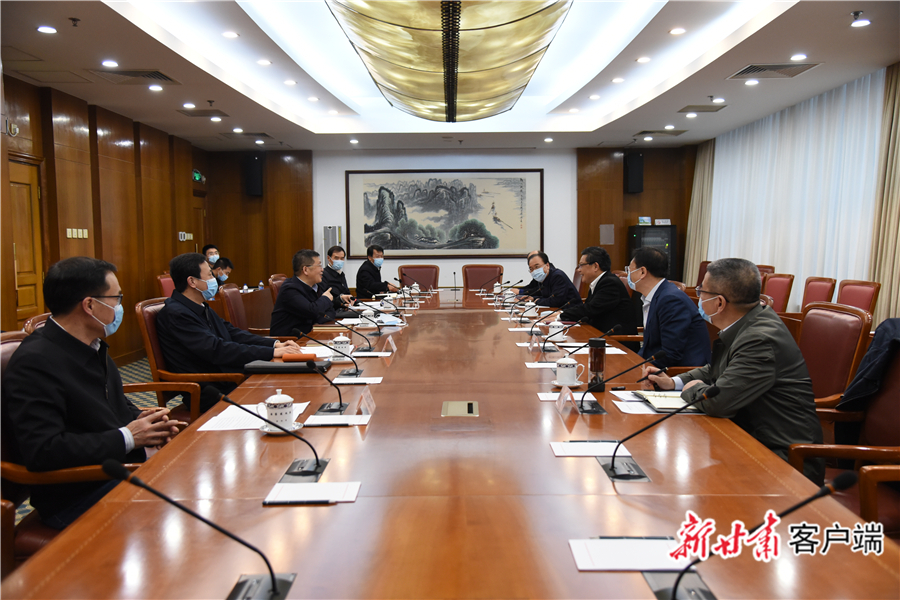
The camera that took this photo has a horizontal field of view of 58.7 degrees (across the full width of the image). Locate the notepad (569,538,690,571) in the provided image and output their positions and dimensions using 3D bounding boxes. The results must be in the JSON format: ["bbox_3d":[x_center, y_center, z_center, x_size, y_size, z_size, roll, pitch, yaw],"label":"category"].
[{"bbox_3d":[0.339,0.476,1.511,0.213,0.012,0.151,0,4,0],"label":"notepad"}]

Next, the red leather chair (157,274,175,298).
[{"bbox_3d":[-2.818,0.238,8.838,0.620,1.050,0.580,0,4,0],"label":"red leather chair"}]

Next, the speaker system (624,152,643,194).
[{"bbox_3d":[2.789,-1.913,12.047,0.230,0.580,0.310,0,4,0],"label":"speaker system"}]

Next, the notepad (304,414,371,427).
[{"bbox_3d":[-0.376,0.401,2.699,0.213,0.012,0.151,0,4,0],"label":"notepad"}]

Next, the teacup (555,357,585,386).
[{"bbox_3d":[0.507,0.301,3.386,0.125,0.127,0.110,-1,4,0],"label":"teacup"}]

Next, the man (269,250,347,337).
[{"bbox_3d":[-1.044,0.281,6.129,0.610,1.325,0.540,-1,4,0],"label":"man"}]

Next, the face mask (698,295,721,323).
[{"bbox_3d":[0.949,0.030,2.878,0.085,0.110,0.145,3,5,44],"label":"face mask"}]

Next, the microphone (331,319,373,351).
[{"bbox_3d":[-0.588,0.186,4.592,0.303,0.215,0.210,-1,4,0],"label":"microphone"}]

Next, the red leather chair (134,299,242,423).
[{"bbox_3d":[-1.316,0.514,4.446,0.620,1.065,0.620,0,4,0],"label":"red leather chair"}]

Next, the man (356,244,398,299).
[{"bbox_3d":[-0.819,0.050,9.225,0.680,1.330,0.530,1,4,18],"label":"man"}]

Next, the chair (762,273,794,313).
[{"bbox_3d":[2.845,0.285,7.601,0.610,1.040,0.600,-1,4,0],"label":"chair"}]

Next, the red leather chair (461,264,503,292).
[{"bbox_3d":[0.457,0.036,11.467,0.610,1.055,0.680,-1,4,0],"label":"red leather chair"}]

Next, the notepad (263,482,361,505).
[{"bbox_3d":[-0.332,0.468,1.951,0.213,0.007,0.154,-1,4,0],"label":"notepad"}]

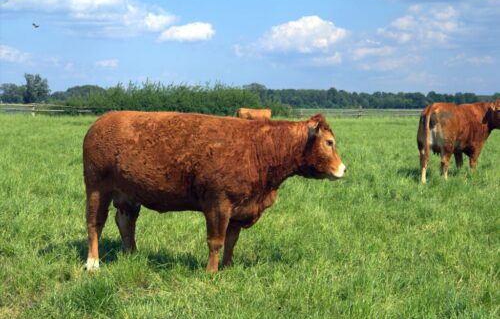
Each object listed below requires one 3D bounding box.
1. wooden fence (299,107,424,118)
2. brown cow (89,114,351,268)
[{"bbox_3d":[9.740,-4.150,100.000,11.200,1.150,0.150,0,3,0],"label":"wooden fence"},{"bbox_3d":[-0.315,0.265,9.900,2.330,1.390,0.700,0,3,4],"label":"brown cow"}]

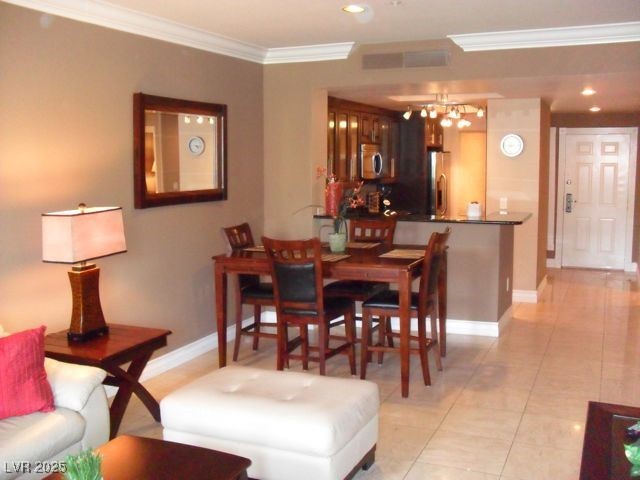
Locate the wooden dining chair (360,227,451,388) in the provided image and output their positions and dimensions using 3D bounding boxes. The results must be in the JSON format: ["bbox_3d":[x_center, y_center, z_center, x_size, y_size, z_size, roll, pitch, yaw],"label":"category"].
[{"bbox_3d":[0.664,0.488,4.950,0.580,1.130,0.460,3,8,24],"label":"wooden dining chair"}]

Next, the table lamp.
[{"bbox_3d":[-1.456,0.203,4.057,0.250,0.830,0.460,3,8,24],"label":"table lamp"}]

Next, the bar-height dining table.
[{"bbox_3d":[0.101,0.547,5.327,1.590,0.920,1.080,3,8,24],"label":"bar-height dining table"}]

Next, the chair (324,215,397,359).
[{"bbox_3d":[0.351,0.401,5.620,0.450,1.130,0.590,3,8,24],"label":"chair"}]

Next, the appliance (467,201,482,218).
[{"bbox_3d":[1.563,-0.315,6.490,0.155,0.165,0.160,3,8,24],"label":"appliance"}]

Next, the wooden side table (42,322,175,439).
[{"bbox_3d":[-1.386,0.898,4.101,0.630,0.560,0.630,3,8,24],"label":"wooden side table"}]

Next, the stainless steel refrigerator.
[{"bbox_3d":[1.581,-0.544,10.288,0.750,1.770,0.900,3,8,24],"label":"stainless steel refrigerator"}]

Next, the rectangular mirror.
[{"bbox_3d":[-1.082,-0.709,5.221,0.060,0.830,1.150,3,8,24],"label":"rectangular mirror"}]

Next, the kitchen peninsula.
[{"bbox_3d":[1.102,0.269,6.803,2.050,1.075,1.180,3,8,24],"label":"kitchen peninsula"}]

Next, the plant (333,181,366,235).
[{"bbox_3d":[0.237,-0.270,5.245,0.270,0.460,0.250,3,8,24],"label":"plant"}]

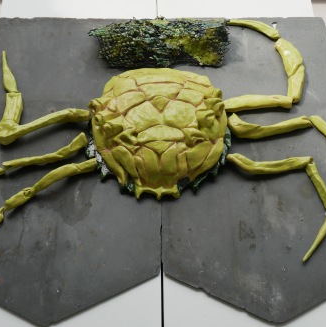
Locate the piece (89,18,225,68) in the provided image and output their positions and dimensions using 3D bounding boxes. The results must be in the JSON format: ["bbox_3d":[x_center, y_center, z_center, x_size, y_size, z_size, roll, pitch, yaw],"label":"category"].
[{"bbox_3d":[-0.007,-0.204,1.104,0.232,0.055,0.075,0,54,-1],"label":"piece"}]

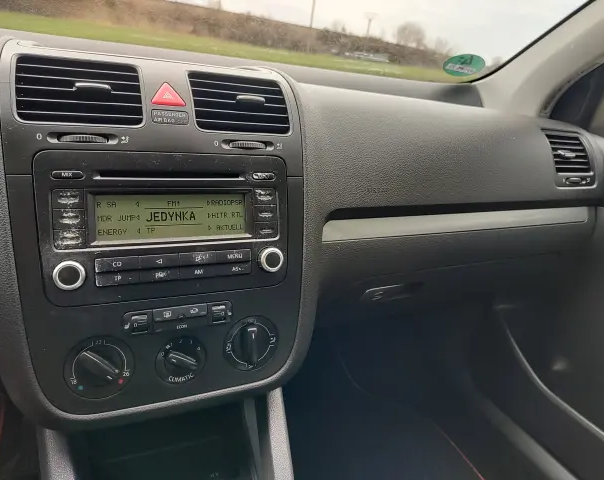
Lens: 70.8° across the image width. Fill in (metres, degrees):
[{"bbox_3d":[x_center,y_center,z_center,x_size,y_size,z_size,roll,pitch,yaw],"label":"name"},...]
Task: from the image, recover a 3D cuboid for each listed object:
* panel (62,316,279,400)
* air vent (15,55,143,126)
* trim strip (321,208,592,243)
[{"bbox_3d":[-0.117,0.115,0.414,0.200,0.062,0.025,-3,9,-23],"label":"panel"},{"bbox_3d":[-0.202,-0.130,0.392,0.100,0.030,0.070,-3,70,-23],"label":"air vent"},{"bbox_3d":[0.242,-0.028,0.600,0.479,0.027,0.018,-3,14,-23],"label":"trim strip"}]

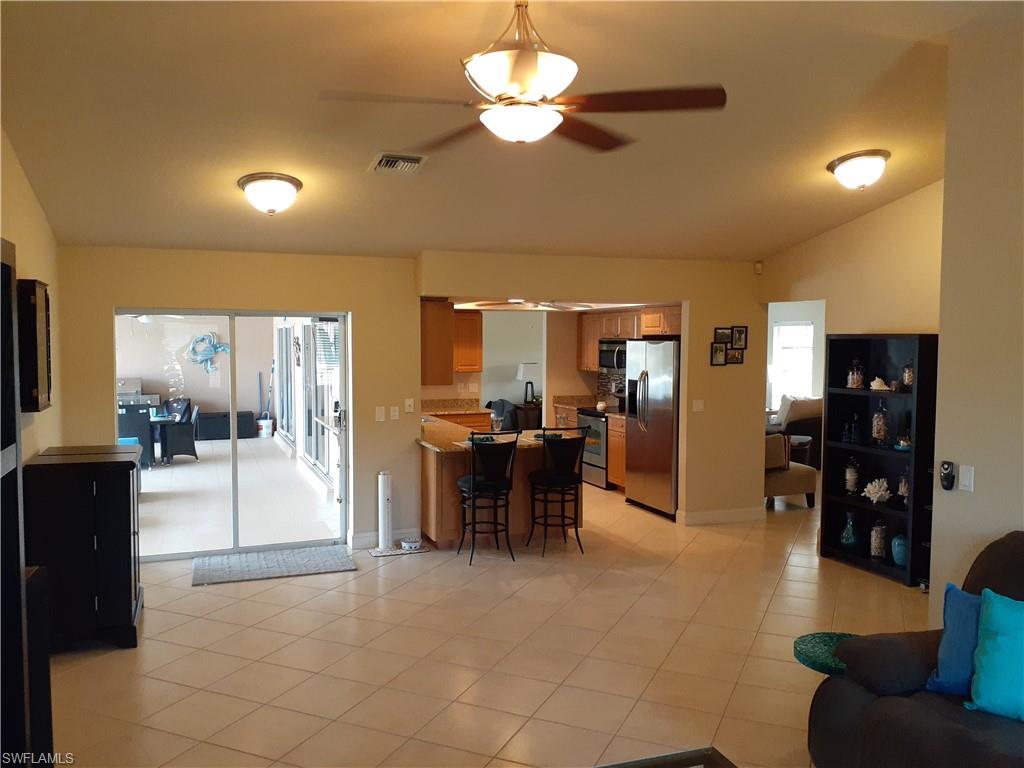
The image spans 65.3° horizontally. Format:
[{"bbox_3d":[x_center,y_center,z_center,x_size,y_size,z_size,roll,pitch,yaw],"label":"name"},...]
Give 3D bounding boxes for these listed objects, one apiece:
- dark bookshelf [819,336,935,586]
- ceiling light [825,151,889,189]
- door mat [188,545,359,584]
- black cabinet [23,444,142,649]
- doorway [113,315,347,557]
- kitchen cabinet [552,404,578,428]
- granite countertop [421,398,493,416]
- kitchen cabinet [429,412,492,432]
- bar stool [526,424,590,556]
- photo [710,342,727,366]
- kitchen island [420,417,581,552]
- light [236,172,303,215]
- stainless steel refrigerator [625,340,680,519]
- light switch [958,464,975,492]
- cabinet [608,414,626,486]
[{"bbox_3d":[2.861,0.529,6.162,0.320,1.820,0.905,-1,3,-21],"label":"dark bookshelf"},{"bbox_3d":[2.443,-1.464,5.606,0.415,0.194,0.415,-1,-10,-21],"label":"ceiling light"},{"bbox_3d":[-1.877,1.423,6.337,1.210,0.016,0.780,-1,3,-21],"label":"door mat"},{"bbox_3d":[-2.536,0.960,4.792,0.570,1.068,0.765,-1,3,-21],"label":"black cabinet"},{"bbox_3d":[-2.261,0.409,6.601,1.820,2.016,0.130,-1,3,-21],"label":"doorway"},{"bbox_3d":[1.019,0.748,10.619,0.610,0.876,0.620,-1,3,-21],"label":"kitchen cabinet"},{"bbox_3d":[-0.749,0.283,9.759,0.870,0.140,0.680,-1,3,-21],"label":"granite countertop"},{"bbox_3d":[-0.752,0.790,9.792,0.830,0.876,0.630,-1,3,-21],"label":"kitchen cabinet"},{"bbox_3d":[0.368,0.873,6.715,0.440,1.060,0.460,-1,3,-21],"label":"bar stool"},{"bbox_3d":[2.031,-0.289,7.827,0.177,0.228,0.022,-1,3,-21],"label":"photo"},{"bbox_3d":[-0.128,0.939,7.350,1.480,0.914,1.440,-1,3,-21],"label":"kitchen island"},{"bbox_3d":[-1.603,-1.228,5.315,0.415,0.190,0.415,-1,-10,-21],"label":"light"},{"bbox_3d":[1.714,0.440,8.193,0.780,1.765,0.930,-1,3,-21],"label":"stainless steel refrigerator"},{"bbox_3d":[2.078,0.432,3.654,0.012,0.120,0.075,-1,3,-21],"label":"light switch"},{"bbox_3d":[1.566,0.826,9.251,0.600,0.876,0.770,-1,3,-21],"label":"cabinet"}]

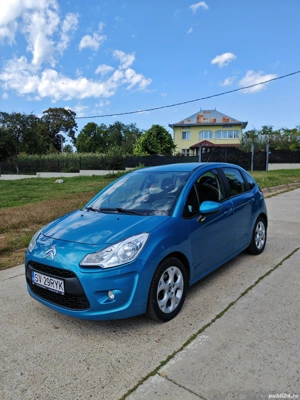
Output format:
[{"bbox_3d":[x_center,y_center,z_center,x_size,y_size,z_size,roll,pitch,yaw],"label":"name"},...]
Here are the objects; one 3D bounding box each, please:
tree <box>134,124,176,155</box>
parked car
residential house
[{"bbox_3d":[0.714,-6.739,39.000,5.400,5.900,5.200,-1,7,0],"label":"tree"},{"bbox_3d":[0.270,0.256,4.223,1.770,1.520,3.940,2,8,39],"label":"parked car"},{"bbox_3d":[9.850,-11.186,53.800,12.700,10.300,11.000,-1,7,5],"label":"residential house"}]

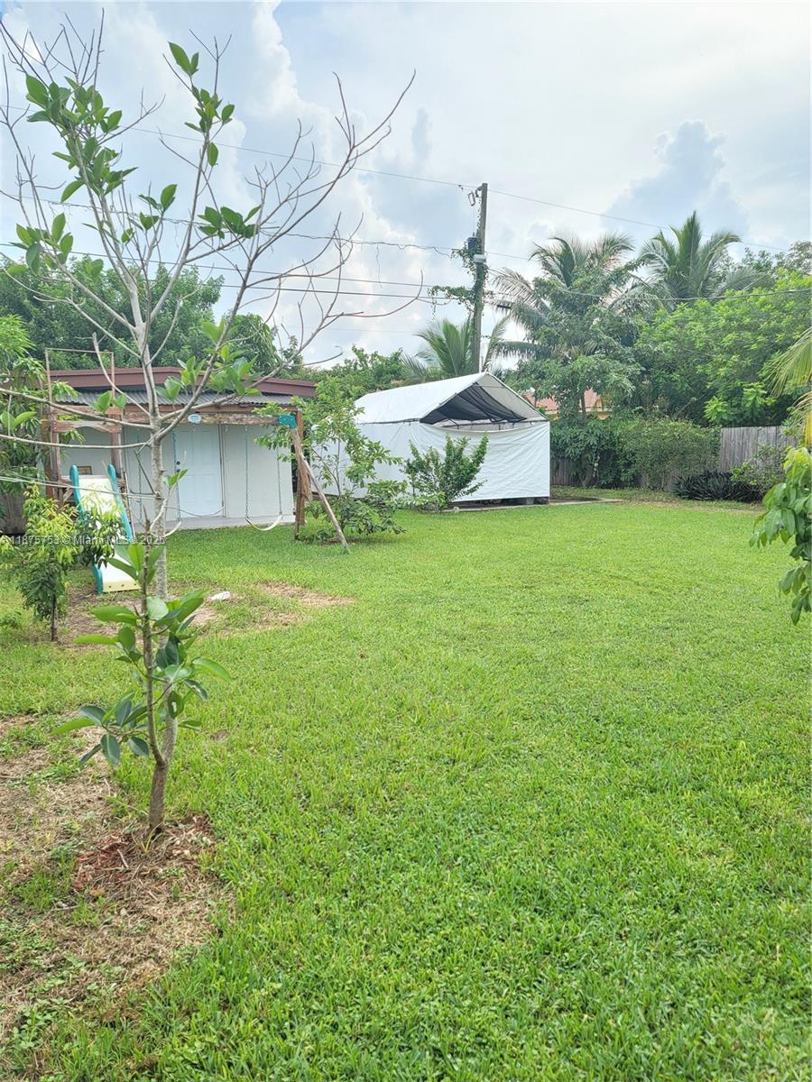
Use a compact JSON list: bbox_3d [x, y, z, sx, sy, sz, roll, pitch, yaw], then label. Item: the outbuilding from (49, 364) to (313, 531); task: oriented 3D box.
[{"bbox_3d":[-4.613,-1.924,16.033,4.920,2.929,4.600,-5,8,-25],"label":"outbuilding"}]

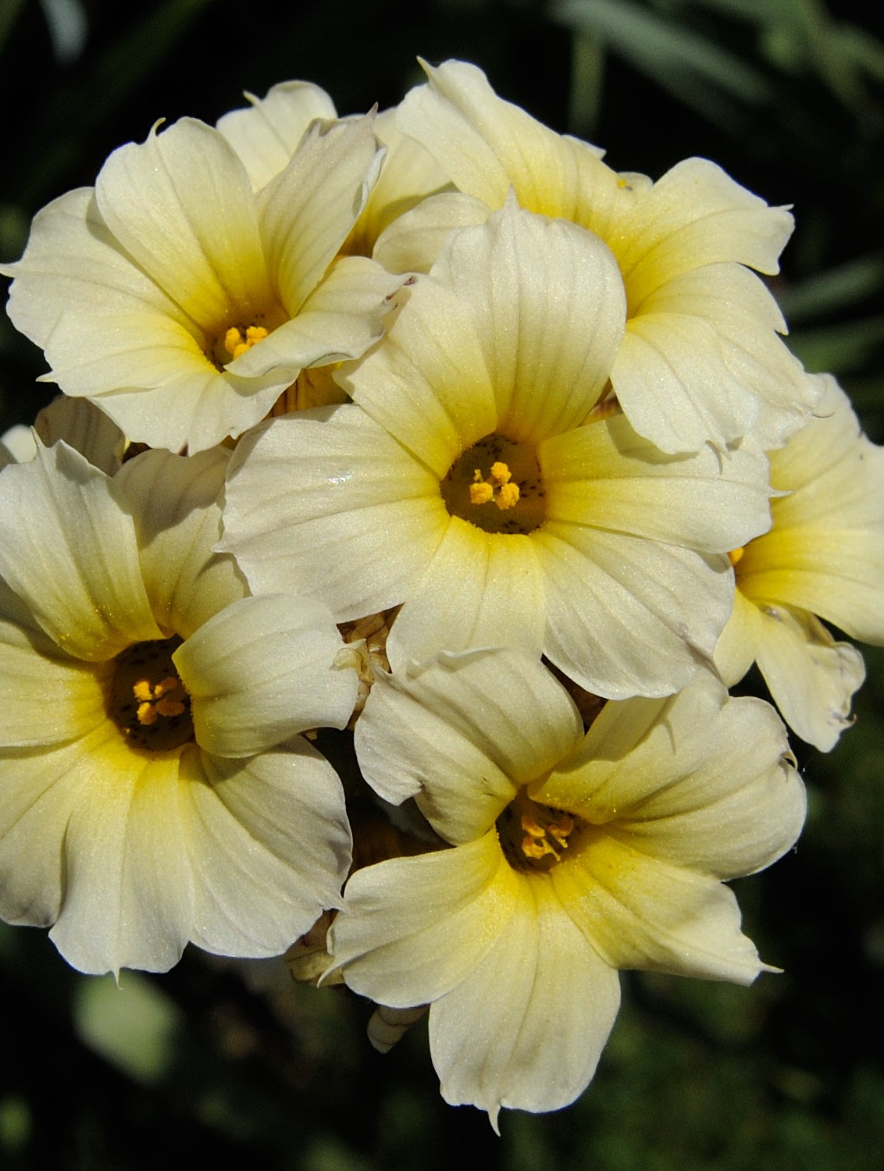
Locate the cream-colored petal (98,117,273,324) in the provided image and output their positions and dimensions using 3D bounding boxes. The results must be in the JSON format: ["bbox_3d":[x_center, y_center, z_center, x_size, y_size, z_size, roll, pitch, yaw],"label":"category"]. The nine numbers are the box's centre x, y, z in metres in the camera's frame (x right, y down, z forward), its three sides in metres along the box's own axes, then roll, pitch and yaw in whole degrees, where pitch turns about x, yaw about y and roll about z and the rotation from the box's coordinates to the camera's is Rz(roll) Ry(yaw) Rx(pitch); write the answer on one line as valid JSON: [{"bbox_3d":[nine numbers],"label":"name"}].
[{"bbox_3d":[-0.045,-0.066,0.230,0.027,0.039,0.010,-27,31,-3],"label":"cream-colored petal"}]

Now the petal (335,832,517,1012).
[{"bbox_3d":[-0.002,0.057,0.218,0.034,0.010,0.025,-26,77,-14],"label":"petal"}]

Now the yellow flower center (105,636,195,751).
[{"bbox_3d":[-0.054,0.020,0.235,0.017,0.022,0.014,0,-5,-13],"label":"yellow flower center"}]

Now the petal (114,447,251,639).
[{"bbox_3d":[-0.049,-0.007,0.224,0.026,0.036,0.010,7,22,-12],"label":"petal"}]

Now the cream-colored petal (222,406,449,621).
[{"bbox_3d":[-0.017,-0.012,0.211,0.038,0.031,0.009,-9,4,-16],"label":"cream-colored petal"}]

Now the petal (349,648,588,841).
[{"bbox_3d":[0.004,0.027,0.216,0.033,0.035,0.011,-46,21,-4],"label":"petal"}]

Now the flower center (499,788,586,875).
[{"bbox_3d":[0.017,0.044,0.224,0.015,0.010,0.014,2,75,-7],"label":"flower center"}]

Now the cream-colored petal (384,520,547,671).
[{"bbox_3d":[0.005,0.002,0.211,0.026,0.008,0.028,9,66,1],"label":"cream-colored petal"}]

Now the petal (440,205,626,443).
[{"bbox_3d":[0.015,-0.044,0.216,0.032,0.039,0.011,2,6,4],"label":"petal"}]

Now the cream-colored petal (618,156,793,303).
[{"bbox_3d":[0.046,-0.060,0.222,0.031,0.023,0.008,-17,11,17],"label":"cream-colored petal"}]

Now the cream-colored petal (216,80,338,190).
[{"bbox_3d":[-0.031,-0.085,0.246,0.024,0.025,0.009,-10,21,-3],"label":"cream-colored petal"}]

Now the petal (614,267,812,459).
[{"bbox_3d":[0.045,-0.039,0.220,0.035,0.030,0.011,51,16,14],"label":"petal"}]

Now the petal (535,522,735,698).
[{"bbox_3d":[0.031,0.004,0.211,0.035,0.010,0.023,43,95,19],"label":"petal"}]

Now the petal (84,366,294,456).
[{"bbox_3d":[-0.044,-0.031,0.224,0.036,0.012,0.022,6,48,-12],"label":"petal"}]

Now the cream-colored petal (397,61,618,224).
[{"bbox_3d":[0.012,-0.081,0.233,0.039,0.025,0.012,31,18,-13],"label":"cream-colored petal"}]

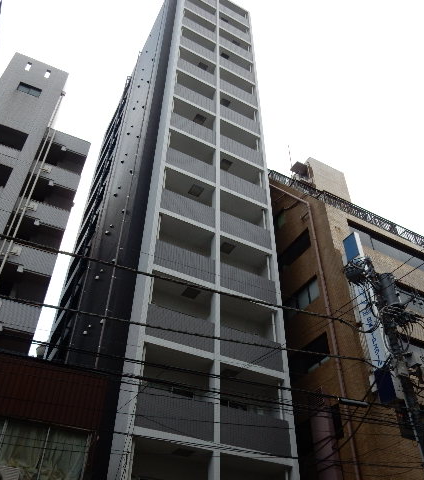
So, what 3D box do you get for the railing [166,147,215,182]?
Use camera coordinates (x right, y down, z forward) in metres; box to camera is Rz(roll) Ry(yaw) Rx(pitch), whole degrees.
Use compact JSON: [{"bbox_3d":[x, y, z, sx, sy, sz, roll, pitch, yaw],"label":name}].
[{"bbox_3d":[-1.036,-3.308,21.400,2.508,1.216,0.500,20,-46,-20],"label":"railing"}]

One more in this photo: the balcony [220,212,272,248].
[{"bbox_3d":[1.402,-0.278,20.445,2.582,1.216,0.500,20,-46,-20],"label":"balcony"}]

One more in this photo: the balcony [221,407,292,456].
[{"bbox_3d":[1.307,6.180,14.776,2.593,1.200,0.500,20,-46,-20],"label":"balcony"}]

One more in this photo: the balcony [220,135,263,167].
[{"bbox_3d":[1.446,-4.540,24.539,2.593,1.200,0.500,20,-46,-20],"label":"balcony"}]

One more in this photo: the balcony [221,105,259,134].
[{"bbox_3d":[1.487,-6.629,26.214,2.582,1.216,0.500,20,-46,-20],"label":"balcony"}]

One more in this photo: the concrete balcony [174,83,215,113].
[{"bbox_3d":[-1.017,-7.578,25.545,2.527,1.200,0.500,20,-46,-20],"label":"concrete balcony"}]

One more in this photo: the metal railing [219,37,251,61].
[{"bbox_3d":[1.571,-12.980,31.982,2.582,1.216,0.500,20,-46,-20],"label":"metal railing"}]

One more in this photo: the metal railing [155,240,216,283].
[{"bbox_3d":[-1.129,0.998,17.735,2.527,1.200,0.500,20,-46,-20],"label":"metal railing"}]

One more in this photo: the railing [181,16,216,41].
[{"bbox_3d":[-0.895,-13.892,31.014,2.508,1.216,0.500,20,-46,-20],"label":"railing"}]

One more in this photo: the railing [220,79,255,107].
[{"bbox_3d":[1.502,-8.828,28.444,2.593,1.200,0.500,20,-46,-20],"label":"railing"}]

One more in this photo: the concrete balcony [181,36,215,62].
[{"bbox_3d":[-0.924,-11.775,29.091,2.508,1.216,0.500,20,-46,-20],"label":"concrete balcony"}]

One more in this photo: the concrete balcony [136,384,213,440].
[{"bbox_3d":[-1.126,5.212,13.747,2.527,1.200,0.250,20,-46,-20],"label":"concrete balcony"}]

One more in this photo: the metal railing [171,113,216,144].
[{"bbox_3d":[-0.937,-5.513,23.224,2.508,1.216,0.200,20,-46,-20],"label":"metal railing"}]

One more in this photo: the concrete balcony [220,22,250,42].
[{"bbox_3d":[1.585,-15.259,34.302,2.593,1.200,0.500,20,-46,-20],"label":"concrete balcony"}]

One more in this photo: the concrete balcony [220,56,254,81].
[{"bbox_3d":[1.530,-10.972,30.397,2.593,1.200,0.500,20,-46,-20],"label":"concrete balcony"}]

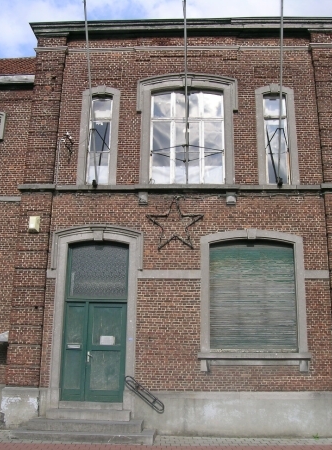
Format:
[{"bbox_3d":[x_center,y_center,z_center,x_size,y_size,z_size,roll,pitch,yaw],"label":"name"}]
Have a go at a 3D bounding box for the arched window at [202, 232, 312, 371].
[{"bbox_3d":[1.995,1.690,11.187,2.490,3.180,0.350,0,-15,3],"label":"arched window"}]

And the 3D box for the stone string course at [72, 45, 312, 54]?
[{"bbox_3d":[0.534,-4.638,12.833,6.490,0.160,0.160,0,-15,3],"label":"stone string course"}]

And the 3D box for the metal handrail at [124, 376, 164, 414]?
[{"bbox_3d":[-0.474,3.731,10.653,0.890,0.760,0.140,0,-15,3],"label":"metal handrail"}]

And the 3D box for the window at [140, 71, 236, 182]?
[{"bbox_3d":[0.541,-2.458,12.375,2.530,3.070,0.320,0,-15,3],"label":"window"}]

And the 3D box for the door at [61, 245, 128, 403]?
[{"bbox_3d":[-1.648,2.187,11.337,1.440,3.675,0.120,0,-15,3],"label":"door"}]

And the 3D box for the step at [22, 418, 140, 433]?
[{"bbox_3d":[-1.707,4.268,10.373,2.450,0.162,0.700,0,-14,3],"label":"step"}]

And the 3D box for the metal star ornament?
[{"bbox_3d":[0.199,-0.069,11.645,1.347,1.280,0.090,0,-15,3],"label":"metal star ornament"}]

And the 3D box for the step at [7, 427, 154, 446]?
[{"bbox_3d":[-1.658,4.416,10.161,2.890,0.156,0.865,0,-15,3],"label":"step"}]

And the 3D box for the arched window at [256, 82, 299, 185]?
[{"bbox_3d":[2.796,-2.300,12.290,1.000,2.760,0.240,0,-14,3],"label":"arched window"}]

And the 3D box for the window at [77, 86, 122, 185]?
[{"bbox_3d":[-1.702,-2.316,12.541,1.010,2.760,0.240,0,-14,3],"label":"window"}]

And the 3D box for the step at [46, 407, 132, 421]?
[{"bbox_3d":[-1.678,4.156,10.627,1.840,0.182,0.370,0,-14,3],"label":"step"}]

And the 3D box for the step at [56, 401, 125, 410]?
[{"bbox_3d":[-1.659,4.032,10.854,1.425,0.160,0.260,0,-15,3],"label":"step"}]

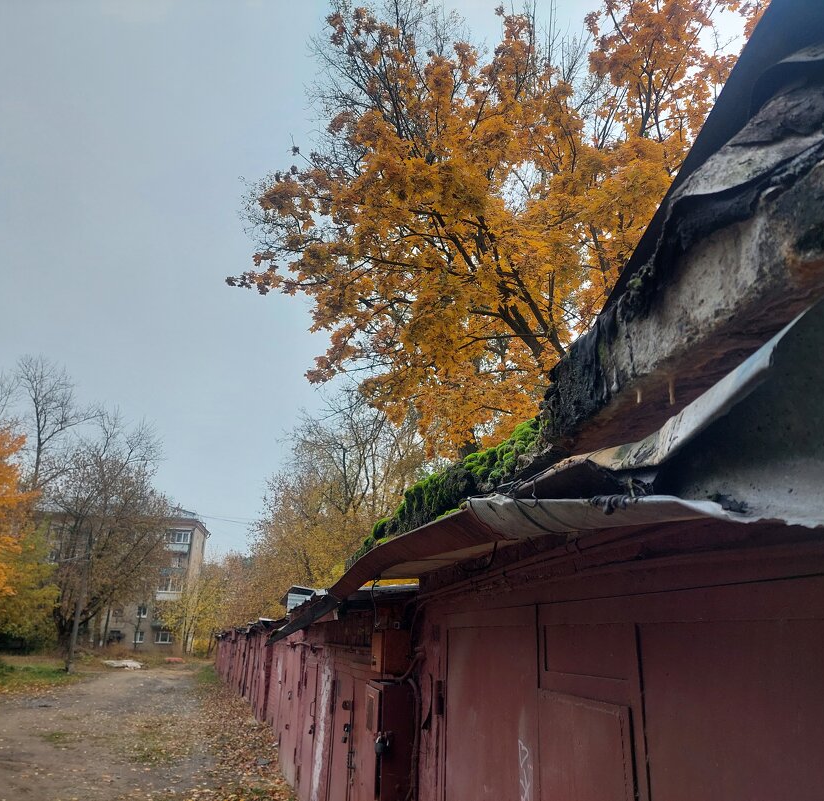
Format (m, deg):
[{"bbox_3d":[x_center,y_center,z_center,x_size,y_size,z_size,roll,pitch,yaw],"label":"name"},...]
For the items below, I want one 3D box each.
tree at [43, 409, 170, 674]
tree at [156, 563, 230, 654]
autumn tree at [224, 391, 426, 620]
[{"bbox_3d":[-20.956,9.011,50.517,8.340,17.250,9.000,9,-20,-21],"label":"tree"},{"bbox_3d":[-22.304,21.267,76.063,7.220,9.350,7.000,7,-19,-14],"label":"tree"},{"bbox_3d":[-5.167,7.760,45.590,10.760,17.550,10.000,4,-19,-6],"label":"autumn tree"}]

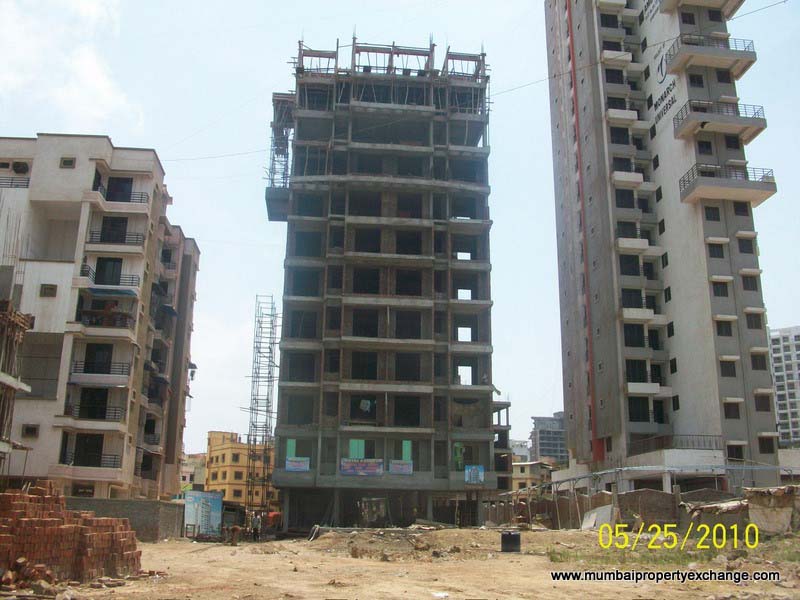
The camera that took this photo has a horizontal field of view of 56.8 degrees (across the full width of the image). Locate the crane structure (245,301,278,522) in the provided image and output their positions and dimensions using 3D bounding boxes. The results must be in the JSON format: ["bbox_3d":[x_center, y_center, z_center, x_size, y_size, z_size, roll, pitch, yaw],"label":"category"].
[{"bbox_3d":[-9.476,7.627,51.041,1.300,15.650,3.100,1,-16,-1],"label":"crane structure"}]

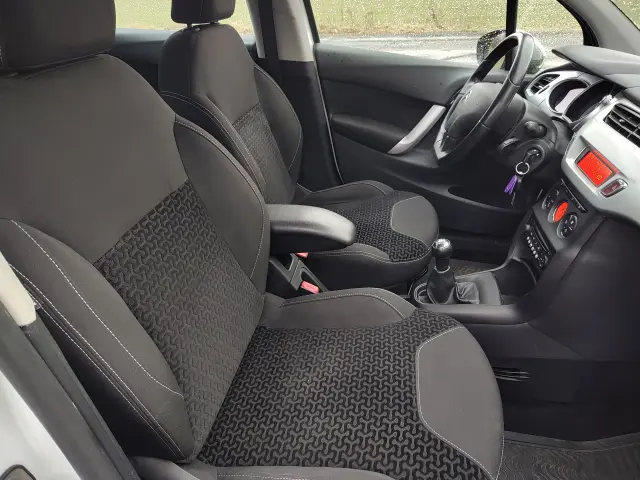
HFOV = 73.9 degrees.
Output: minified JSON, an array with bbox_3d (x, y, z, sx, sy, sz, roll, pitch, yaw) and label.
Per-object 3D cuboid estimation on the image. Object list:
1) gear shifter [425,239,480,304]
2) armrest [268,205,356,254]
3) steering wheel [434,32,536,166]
[{"bbox_3d":[0.336,0.070,1.050,0.130,0.175,0.100,4,33,8],"label":"gear shifter"},{"bbox_3d":[-0.080,-0.037,1.097,0.340,0.086,0.110,2,32,10],"label":"armrest"},{"bbox_3d":[0.448,-0.371,1.153,0.085,0.366,0.375,27,33,-7],"label":"steering wheel"}]

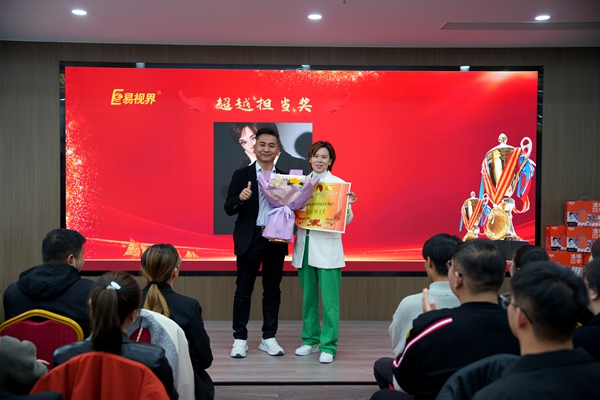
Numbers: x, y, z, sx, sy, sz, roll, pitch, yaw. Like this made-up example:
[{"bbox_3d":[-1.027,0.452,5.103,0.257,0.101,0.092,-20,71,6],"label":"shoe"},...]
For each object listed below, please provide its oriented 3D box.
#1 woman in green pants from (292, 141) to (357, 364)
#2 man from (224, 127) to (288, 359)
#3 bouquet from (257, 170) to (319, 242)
[{"bbox_3d":[0.185,0.373,4.919,0.460,1.636,0.410,1,2,11],"label":"woman in green pants"},{"bbox_3d":[-0.335,0.313,5.007,0.480,1.746,0.400,0,2,-7],"label":"man"},{"bbox_3d":[-0.092,0.048,4.767,0.430,0.500,0.280,4,5,-5],"label":"bouquet"}]

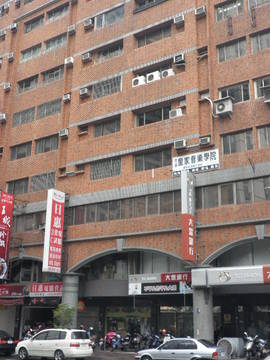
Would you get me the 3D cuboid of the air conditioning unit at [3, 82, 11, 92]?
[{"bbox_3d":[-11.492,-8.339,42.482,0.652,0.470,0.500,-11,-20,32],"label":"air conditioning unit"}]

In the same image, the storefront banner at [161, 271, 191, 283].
[{"bbox_3d":[2.512,5.975,28.572,2.109,0.567,0.200,-10,-21,33],"label":"storefront banner"}]

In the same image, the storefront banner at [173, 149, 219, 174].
[{"bbox_3d":[3.823,-1.099,29.633,3.181,1.209,0.150,-10,-20,33],"label":"storefront banner"}]

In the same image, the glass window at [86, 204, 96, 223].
[{"bbox_3d":[-3.191,2.494,34.439,0.896,1.371,0.100,-11,-22,32],"label":"glass window"}]

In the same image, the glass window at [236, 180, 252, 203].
[{"bbox_3d":[6.485,0.700,27.762,0.935,1.325,0.120,-10,-20,33],"label":"glass window"}]

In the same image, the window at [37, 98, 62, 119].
[{"bbox_3d":[-7.187,-5.941,39.322,2.709,1.265,0.150,-10,-21,33],"label":"window"}]

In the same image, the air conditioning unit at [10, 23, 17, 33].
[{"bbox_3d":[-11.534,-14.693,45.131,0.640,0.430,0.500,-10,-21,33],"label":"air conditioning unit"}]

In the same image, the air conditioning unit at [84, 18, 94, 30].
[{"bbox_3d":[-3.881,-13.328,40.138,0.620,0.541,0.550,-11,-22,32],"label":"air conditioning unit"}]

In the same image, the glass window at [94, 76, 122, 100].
[{"bbox_3d":[-2.150,-7.208,36.485,2.763,1.363,0.120,-10,-20,33],"label":"glass window"}]

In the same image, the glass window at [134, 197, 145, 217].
[{"bbox_3d":[0.365,1.811,31.323,0.928,1.322,0.120,-10,-21,33],"label":"glass window"}]

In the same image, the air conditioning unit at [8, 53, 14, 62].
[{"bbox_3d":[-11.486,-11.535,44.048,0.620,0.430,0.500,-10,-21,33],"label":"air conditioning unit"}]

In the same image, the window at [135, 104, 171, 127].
[{"bbox_3d":[1.230,-4.380,32.136,2.883,1.174,0.150,-11,-22,32],"label":"window"}]

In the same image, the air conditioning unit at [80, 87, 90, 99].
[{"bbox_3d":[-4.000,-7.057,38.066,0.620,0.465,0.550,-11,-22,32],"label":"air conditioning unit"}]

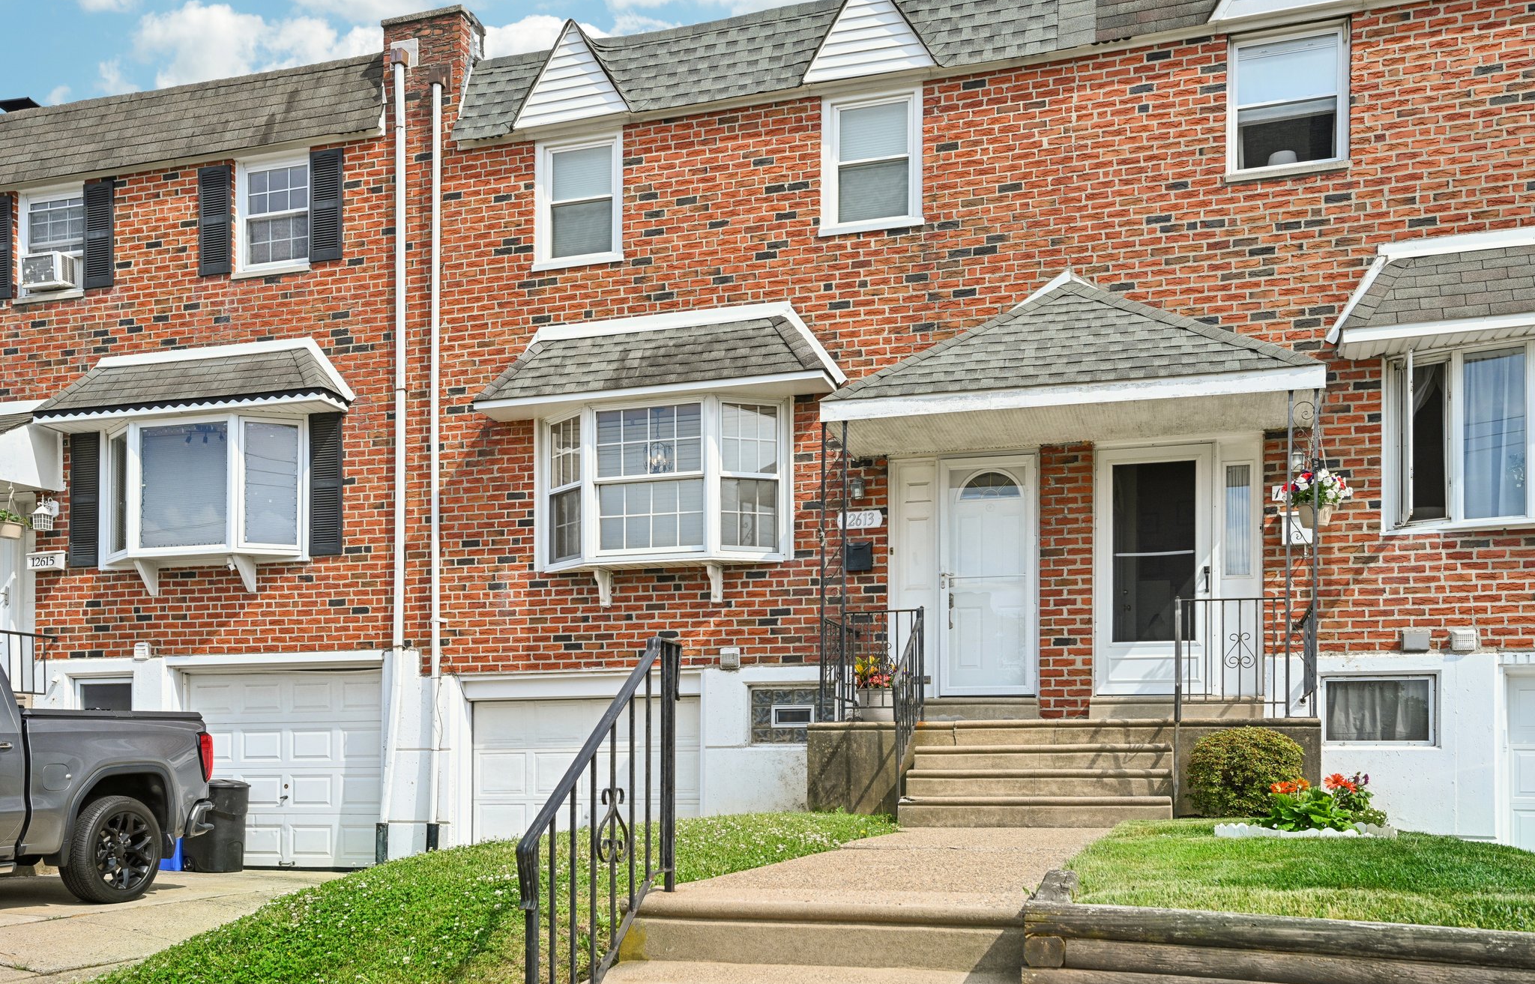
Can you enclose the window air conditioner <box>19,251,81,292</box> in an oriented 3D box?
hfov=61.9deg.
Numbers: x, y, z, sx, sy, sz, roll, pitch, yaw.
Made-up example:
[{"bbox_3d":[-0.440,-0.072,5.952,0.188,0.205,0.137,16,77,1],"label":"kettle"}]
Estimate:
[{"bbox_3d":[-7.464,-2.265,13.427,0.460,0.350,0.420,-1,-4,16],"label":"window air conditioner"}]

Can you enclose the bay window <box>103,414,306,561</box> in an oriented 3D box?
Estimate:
[{"bbox_3d":[-5.796,-0.012,12.850,2.420,1.420,0.360,-1,-4,15],"label":"bay window"}]

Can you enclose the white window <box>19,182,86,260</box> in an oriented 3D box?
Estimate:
[{"bbox_3d":[-7.432,-2.638,13.300,0.880,1.080,0.100,0,0,16],"label":"white window"}]

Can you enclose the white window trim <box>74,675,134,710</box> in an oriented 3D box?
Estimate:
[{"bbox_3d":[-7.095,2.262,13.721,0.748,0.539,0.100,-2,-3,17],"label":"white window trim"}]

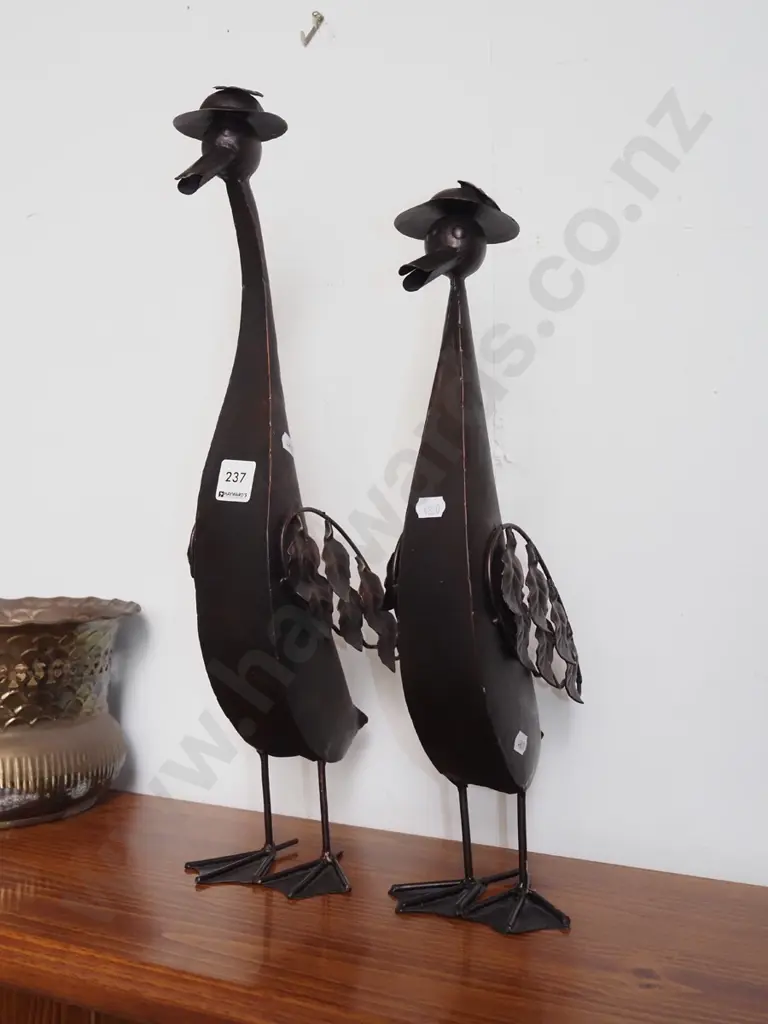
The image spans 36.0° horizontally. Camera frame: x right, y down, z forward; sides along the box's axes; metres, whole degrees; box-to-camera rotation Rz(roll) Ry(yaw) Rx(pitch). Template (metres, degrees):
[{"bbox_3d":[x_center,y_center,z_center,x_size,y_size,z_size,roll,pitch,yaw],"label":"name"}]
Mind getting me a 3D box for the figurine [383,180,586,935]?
[{"bbox_3d":[0.069,0.029,0.943,0.166,0.567,0.225,-1,0,31],"label":"figurine"}]

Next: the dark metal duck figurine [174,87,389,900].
[{"bbox_3d":[-0.089,-0.018,1.040,0.187,0.667,0.253,-1,0,32],"label":"dark metal duck figurine"}]

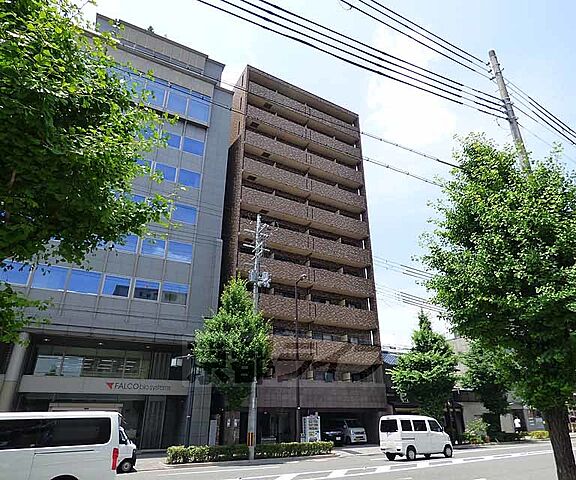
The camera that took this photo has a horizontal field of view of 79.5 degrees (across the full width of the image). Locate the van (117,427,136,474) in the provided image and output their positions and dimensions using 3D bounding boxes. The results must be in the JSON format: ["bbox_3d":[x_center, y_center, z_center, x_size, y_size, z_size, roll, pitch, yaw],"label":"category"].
[{"bbox_3d":[-7.932,8.488,14.280,3.395,1.820,1.475,12,-28,-24],"label":"van"}]

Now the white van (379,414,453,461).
[{"bbox_3d":[6.469,9.856,17.347,3.395,1.880,1.475,11,-27,-22],"label":"white van"}]

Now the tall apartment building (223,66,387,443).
[{"bbox_3d":[-1.496,1.665,34.048,12.690,31.000,14.000,13,-28,-25],"label":"tall apartment building"}]

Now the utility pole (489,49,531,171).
[{"bbox_3d":[7.076,-0.486,9.447,0.400,13.872,0.400,12,-28,-24],"label":"utility pole"}]

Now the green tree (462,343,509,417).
[{"bbox_3d":[14.347,10.616,25.644,3.900,7.619,3.900,12,-28,-24],"label":"green tree"}]

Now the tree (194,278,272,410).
[{"bbox_3d":[-2.993,6.141,17.948,4.100,8.900,4.000,13,-28,-25],"label":"tree"}]

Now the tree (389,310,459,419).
[{"bbox_3d":[9.684,9.124,23.798,4.500,8.720,4.500,12,-28,-24],"label":"tree"}]

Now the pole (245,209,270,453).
[{"bbox_3d":[-1.664,4.359,18.966,1.600,13.100,1.200,13,-28,-25],"label":"pole"}]

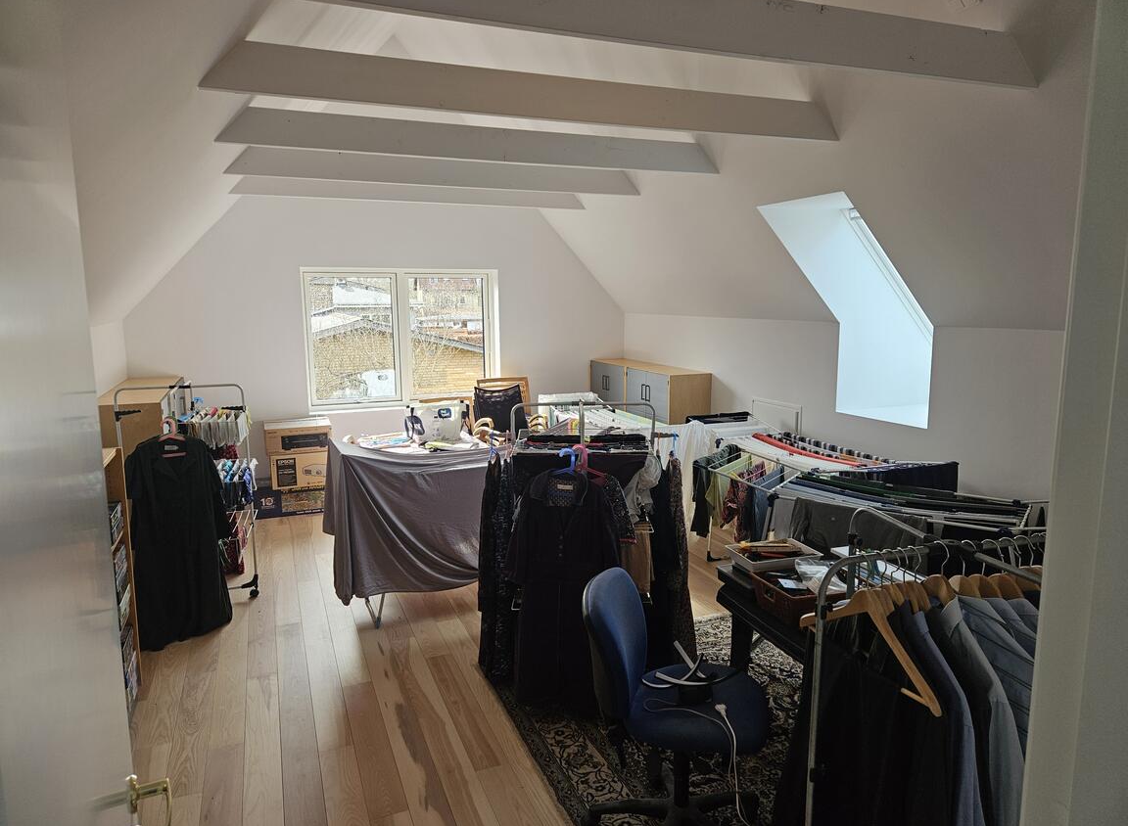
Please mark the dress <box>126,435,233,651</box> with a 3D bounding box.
[{"bbox_3d":[-1.898,0.616,3.704,0.230,0.980,0.450,8,12,43],"label":"dress"}]

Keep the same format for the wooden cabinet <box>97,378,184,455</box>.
[{"bbox_3d":[-2.814,0.379,5.083,0.390,1.086,1.620,-4,9,-21],"label":"wooden cabinet"}]

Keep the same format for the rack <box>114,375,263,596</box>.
[{"bbox_3d":[-2.057,0.454,4.129,0.640,1.210,0.590,-3,9,-18],"label":"rack"}]

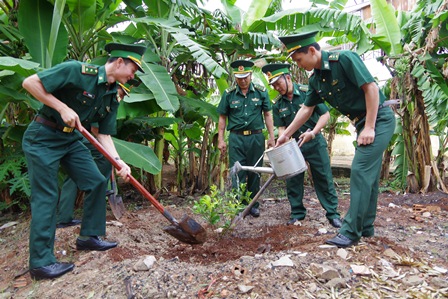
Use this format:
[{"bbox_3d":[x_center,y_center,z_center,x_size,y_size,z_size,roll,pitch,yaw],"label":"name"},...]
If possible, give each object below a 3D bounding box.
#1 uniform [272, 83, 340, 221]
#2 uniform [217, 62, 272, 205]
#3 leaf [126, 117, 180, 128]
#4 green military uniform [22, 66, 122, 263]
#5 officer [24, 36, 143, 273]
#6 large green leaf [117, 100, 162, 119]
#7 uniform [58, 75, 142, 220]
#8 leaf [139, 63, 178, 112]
[{"bbox_3d":[0.837,0.010,3.450,0.600,1.420,0.450,1,2,34],"label":"uniform"},{"bbox_3d":[0.229,-0.167,3.750,0.600,1.560,0.350,0,1,5],"label":"uniform"},{"bbox_3d":[-1.007,-0.386,4.800,0.760,0.190,0.400,0,1,0],"label":"leaf"},{"bbox_3d":[-1.044,0.089,2.300,0.640,1.380,0.540,0,1,9],"label":"green military uniform"},{"bbox_3d":[-0.955,0.055,2.300,0.820,1.570,0.580,0,1,9],"label":"officer"},{"bbox_3d":[-1.068,-0.512,4.300,0.600,0.260,0.420,0,1,0],"label":"large green leaf"},{"bbox_3d":[-1.204,0.010,3.200,0.680,1.400,0.520,0,1,14],"label":"uniform"},{"bbox_3d":[-0.799,-0.769,4.100,0.500,0.620,0.330,0,1,0],"label":"leaf"}]

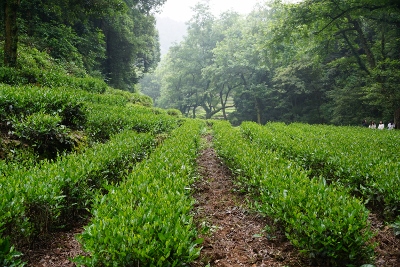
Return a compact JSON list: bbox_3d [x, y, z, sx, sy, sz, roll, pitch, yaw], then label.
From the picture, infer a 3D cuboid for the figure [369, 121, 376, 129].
[{"bbox_3d":[12.601,-0.115,34.024,0.480,1.620,0.300,0,2,15],"label":"figure"}]

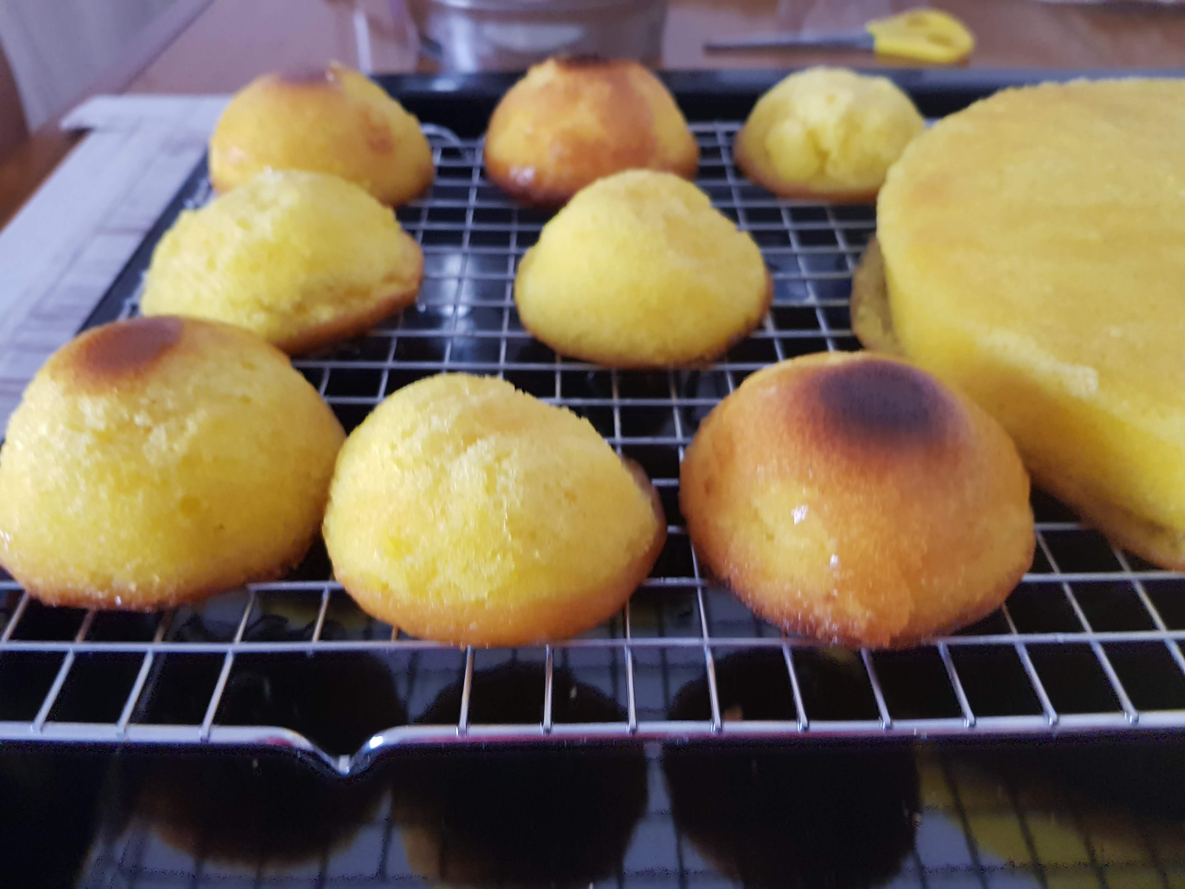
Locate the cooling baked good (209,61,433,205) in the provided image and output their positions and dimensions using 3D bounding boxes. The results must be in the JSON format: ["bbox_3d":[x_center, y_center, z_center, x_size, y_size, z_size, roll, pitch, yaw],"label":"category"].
[{"bbox_3d":[-0.098,-0.116,0.317,0.078,0.034,0.076,0,43,-1],"label":"cooling baked good"}]

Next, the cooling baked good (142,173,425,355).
[{"bbox_3d":[-0.090,-0.059,0.256,0.078,0.034,0.075,0,43,-1],"label":"cooling baked good"}]

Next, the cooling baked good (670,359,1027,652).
[{"bbox_3d":[0.056,0.003,0.186,0.074,0.037,0.073,0,43,-1],"label":"cooling baked good"}]

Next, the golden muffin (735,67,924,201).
[{"bbox_3d":[0.087,-0.116,0.319,0.068,0.033,0.068,0,43,-1],"label":"golden muffin"}]

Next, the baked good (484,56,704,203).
[{"bbox_3d":[-0.001,-0.117,0.318,0.077,0.036,0.076,0,43,-1],"label":"baked good"}]

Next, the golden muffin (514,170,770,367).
[{"bbox_3d":[0.014,-0.056,0.249,0.074,0.038,0.073,0,43,-1],"label":"golden muffin"}]

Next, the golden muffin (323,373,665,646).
[{"bbox_3d":[-0.021,0.006,0.185,0.073,0.034,0.067,0,43,-1],"label":"golden muffin"}]

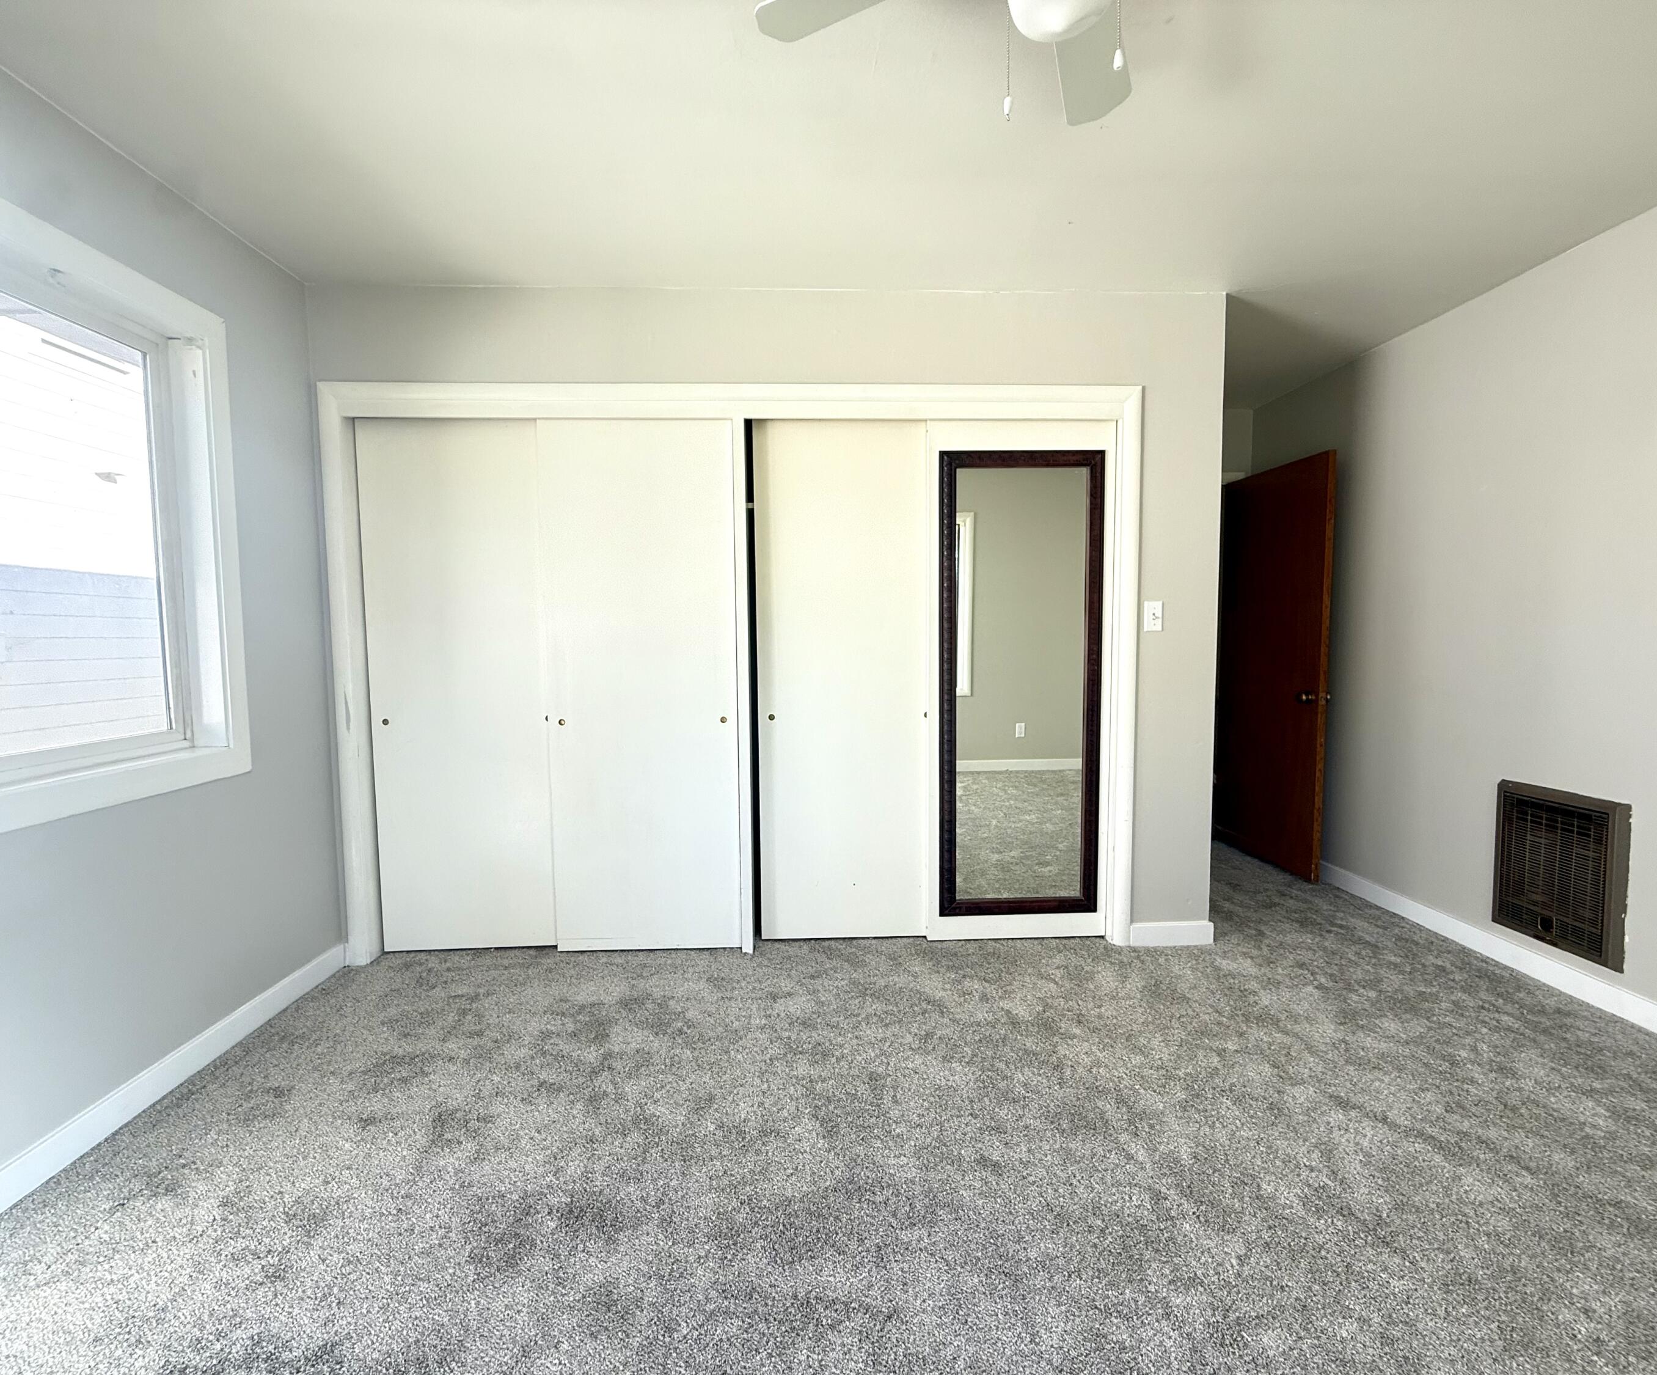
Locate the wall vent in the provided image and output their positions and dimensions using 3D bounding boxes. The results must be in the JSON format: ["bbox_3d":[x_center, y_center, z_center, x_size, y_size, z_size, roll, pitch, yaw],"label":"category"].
[{"bbox_3d":[2.441,0.612,2.489,0.043,0.516,0.401,-1,4,-2],"label":"wall vent"}]

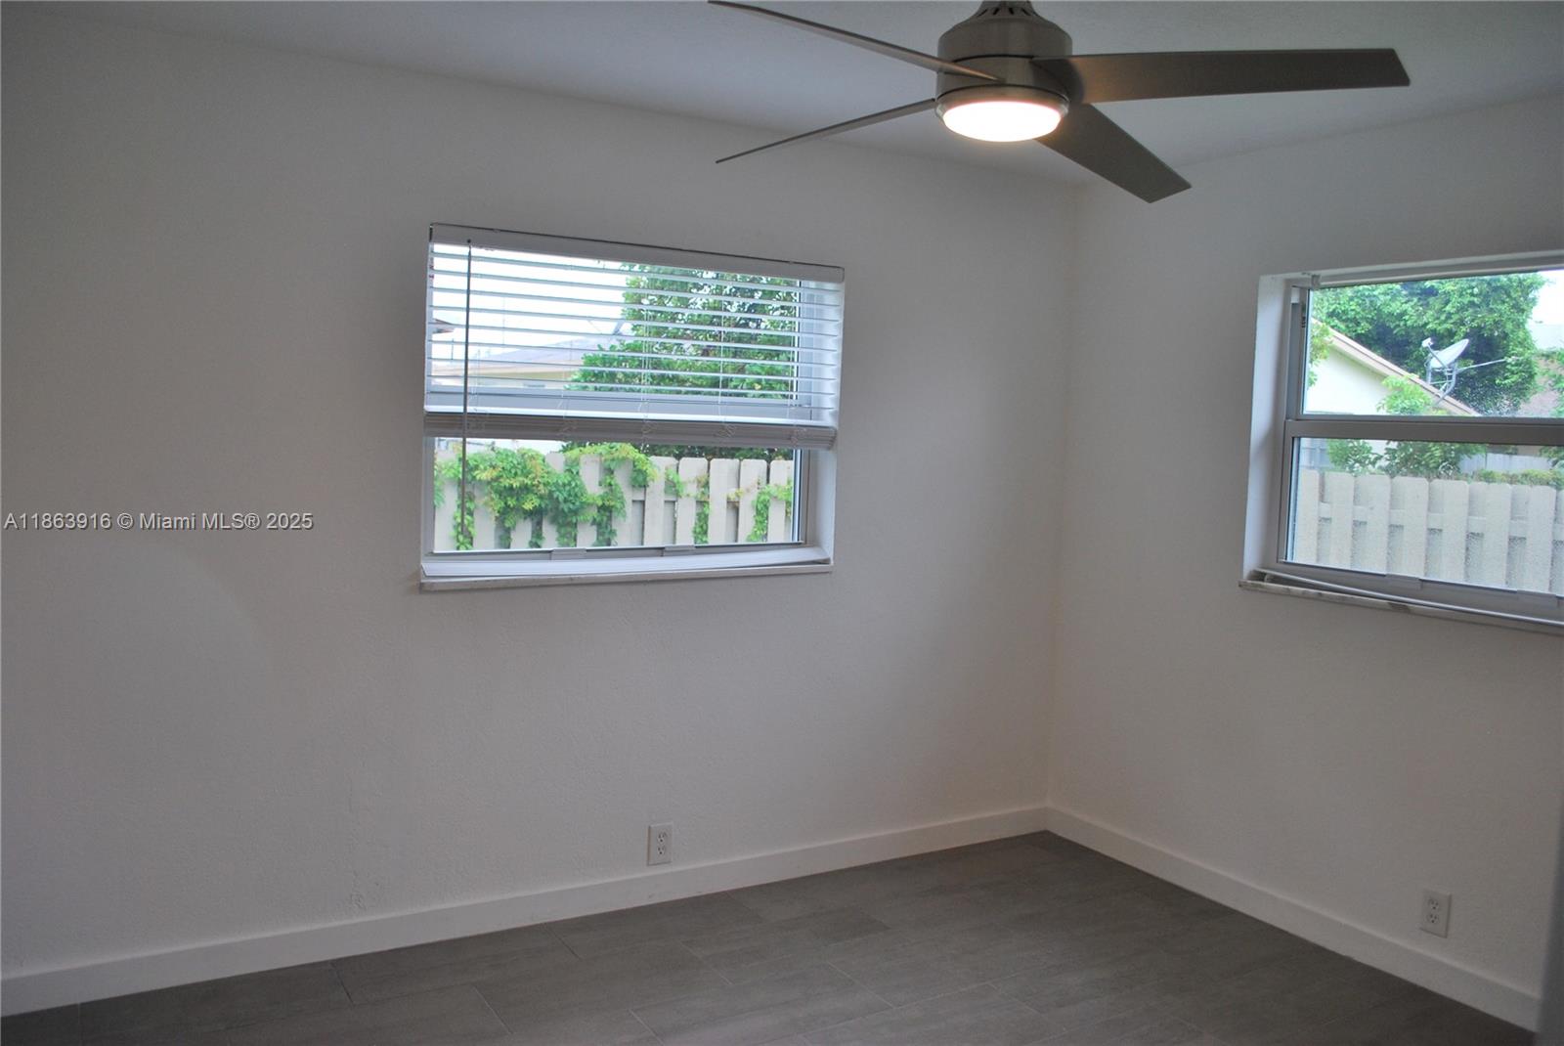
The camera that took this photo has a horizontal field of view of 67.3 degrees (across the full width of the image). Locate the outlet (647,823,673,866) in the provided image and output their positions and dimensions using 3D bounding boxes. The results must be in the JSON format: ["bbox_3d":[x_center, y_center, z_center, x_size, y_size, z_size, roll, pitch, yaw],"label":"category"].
[{"bbox_3d":[-0.371,0.983,3.589,0.078,0.122,0.009,-1,5,-30],"label":"outlet"}]

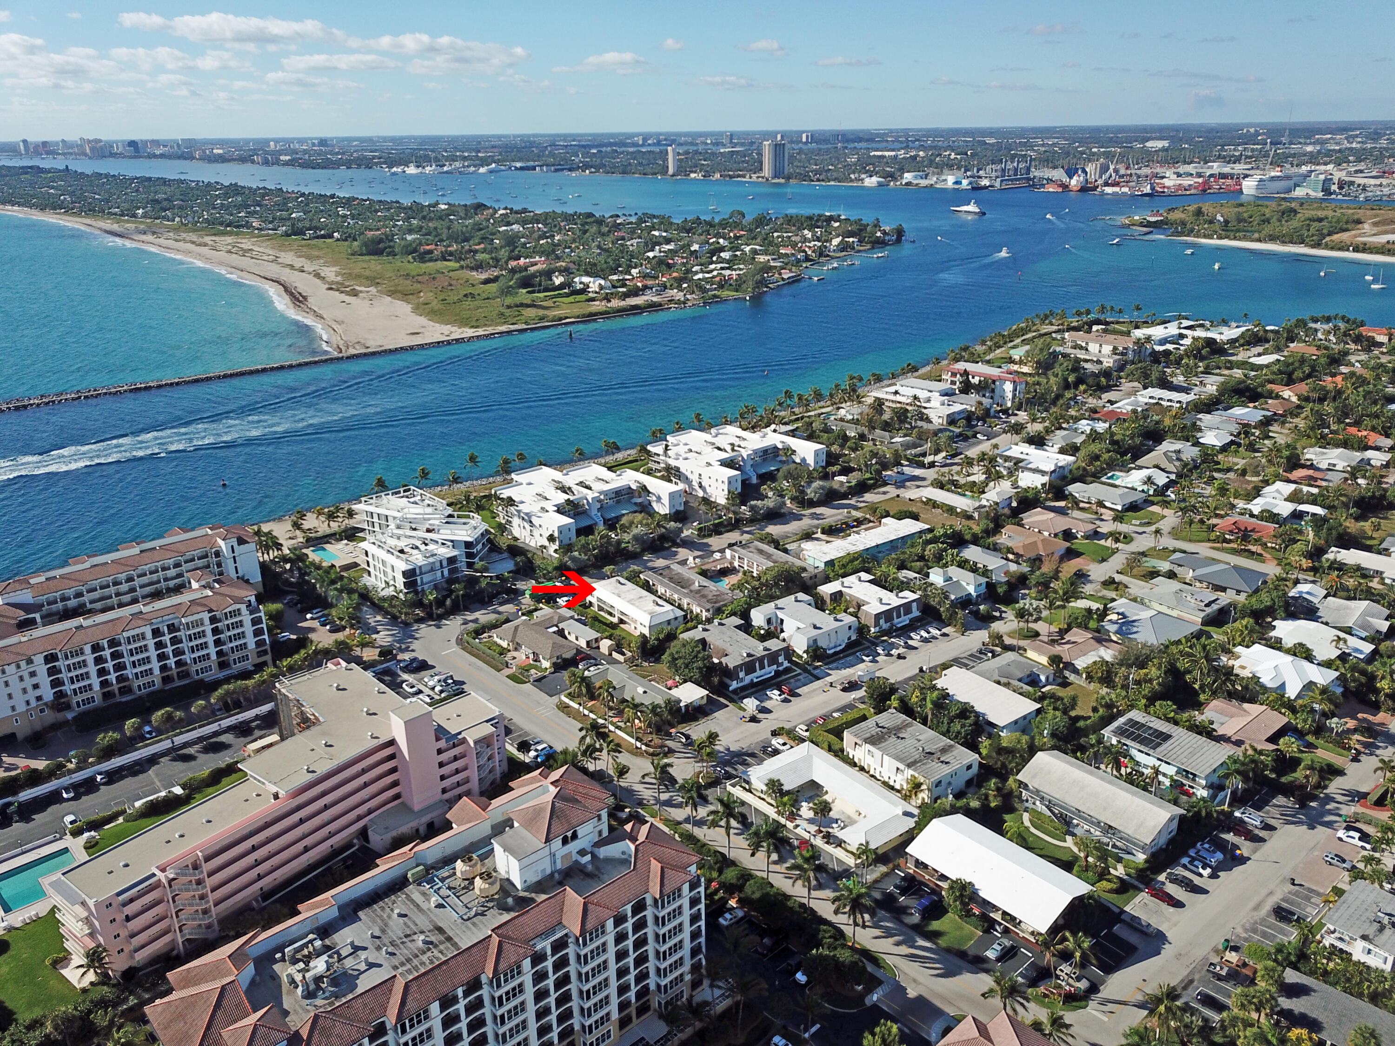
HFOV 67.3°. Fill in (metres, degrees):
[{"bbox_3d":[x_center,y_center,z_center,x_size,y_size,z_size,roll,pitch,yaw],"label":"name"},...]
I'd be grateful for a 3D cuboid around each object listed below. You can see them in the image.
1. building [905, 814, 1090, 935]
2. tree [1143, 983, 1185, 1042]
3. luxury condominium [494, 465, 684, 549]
[{"bbox_3d":[50.086,59.252,174.844,14.882,8.403,26.525,-18,27,-38],"label":"building"},{"bbox_3d":[64.743,67.918,143.385,5.800,9.400,5.800,-1,21,0],"label":"tree"},{"bbox_3d":[-40.126,-7.970,348.329,50.000,8.800,53.300,-18,27,-38],"label":"luxury condominium"}]

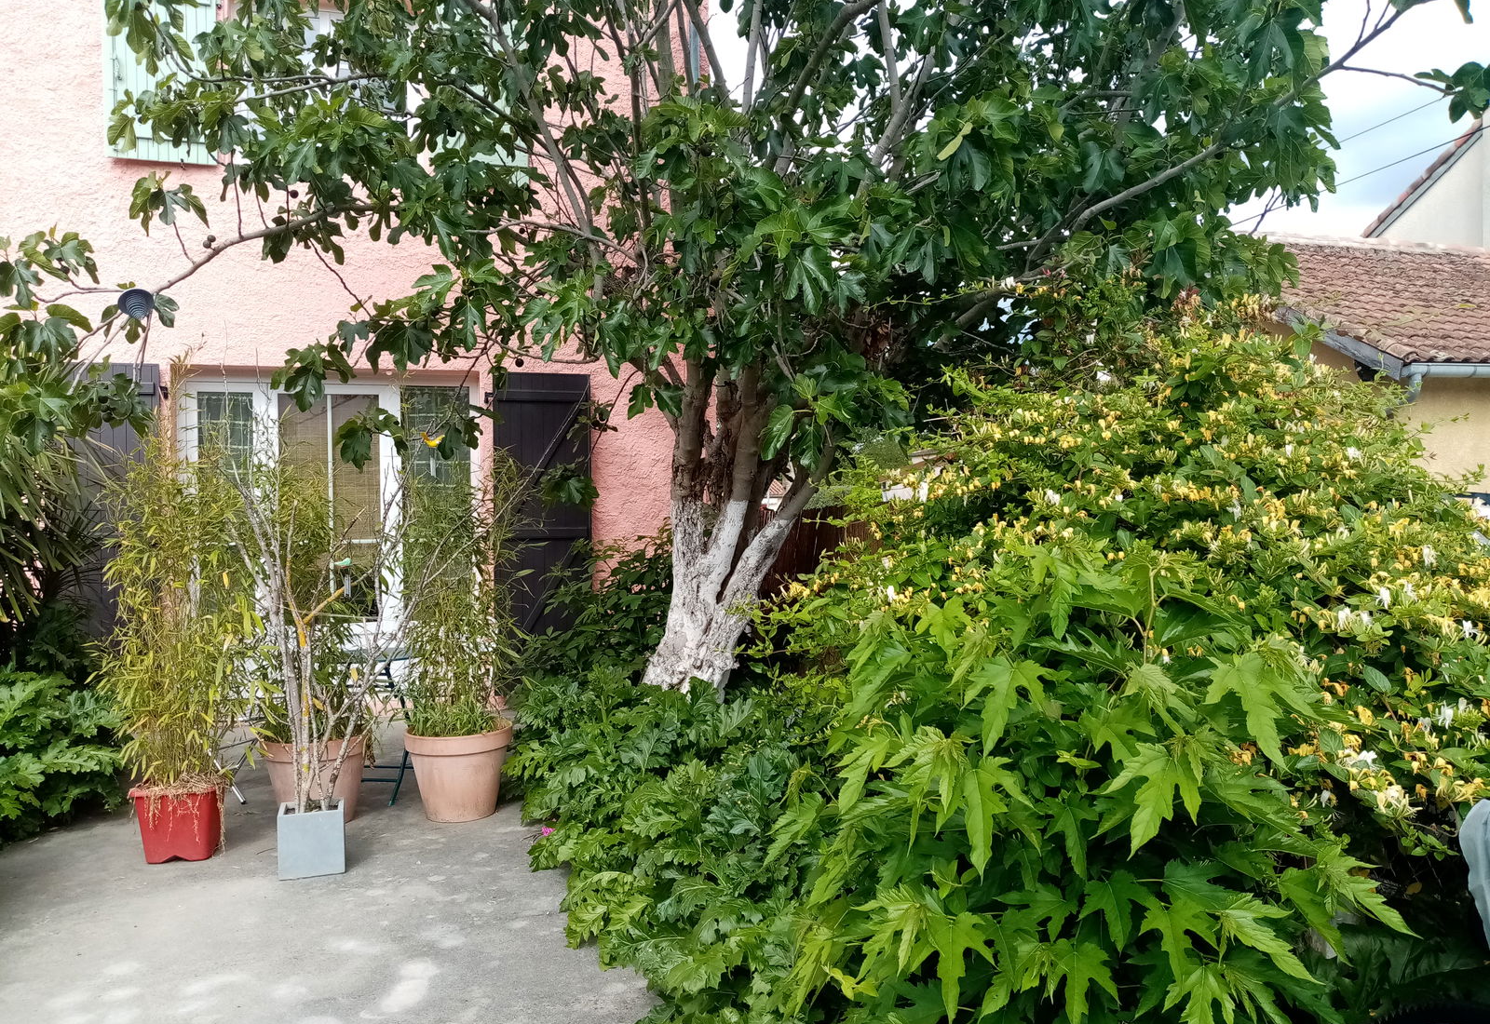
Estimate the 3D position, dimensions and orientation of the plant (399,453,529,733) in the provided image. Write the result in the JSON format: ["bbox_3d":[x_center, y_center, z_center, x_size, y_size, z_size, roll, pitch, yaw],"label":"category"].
[{"bbox_3d":[-1.346,0.381,5.360,0.560,1.320,0.540,-1,2,-19],"label":"plant"}]

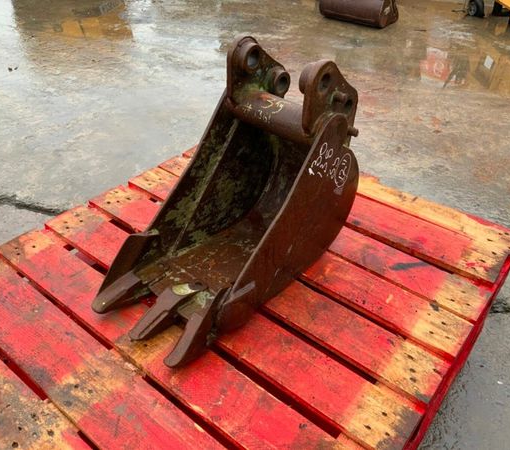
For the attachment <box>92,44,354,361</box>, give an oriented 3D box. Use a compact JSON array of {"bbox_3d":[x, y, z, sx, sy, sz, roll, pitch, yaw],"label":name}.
[{"bbox_3d":[-0.045,-0.100,1.076,0.300,0.490,0.616,28,43,29],"label":"attachment"}]

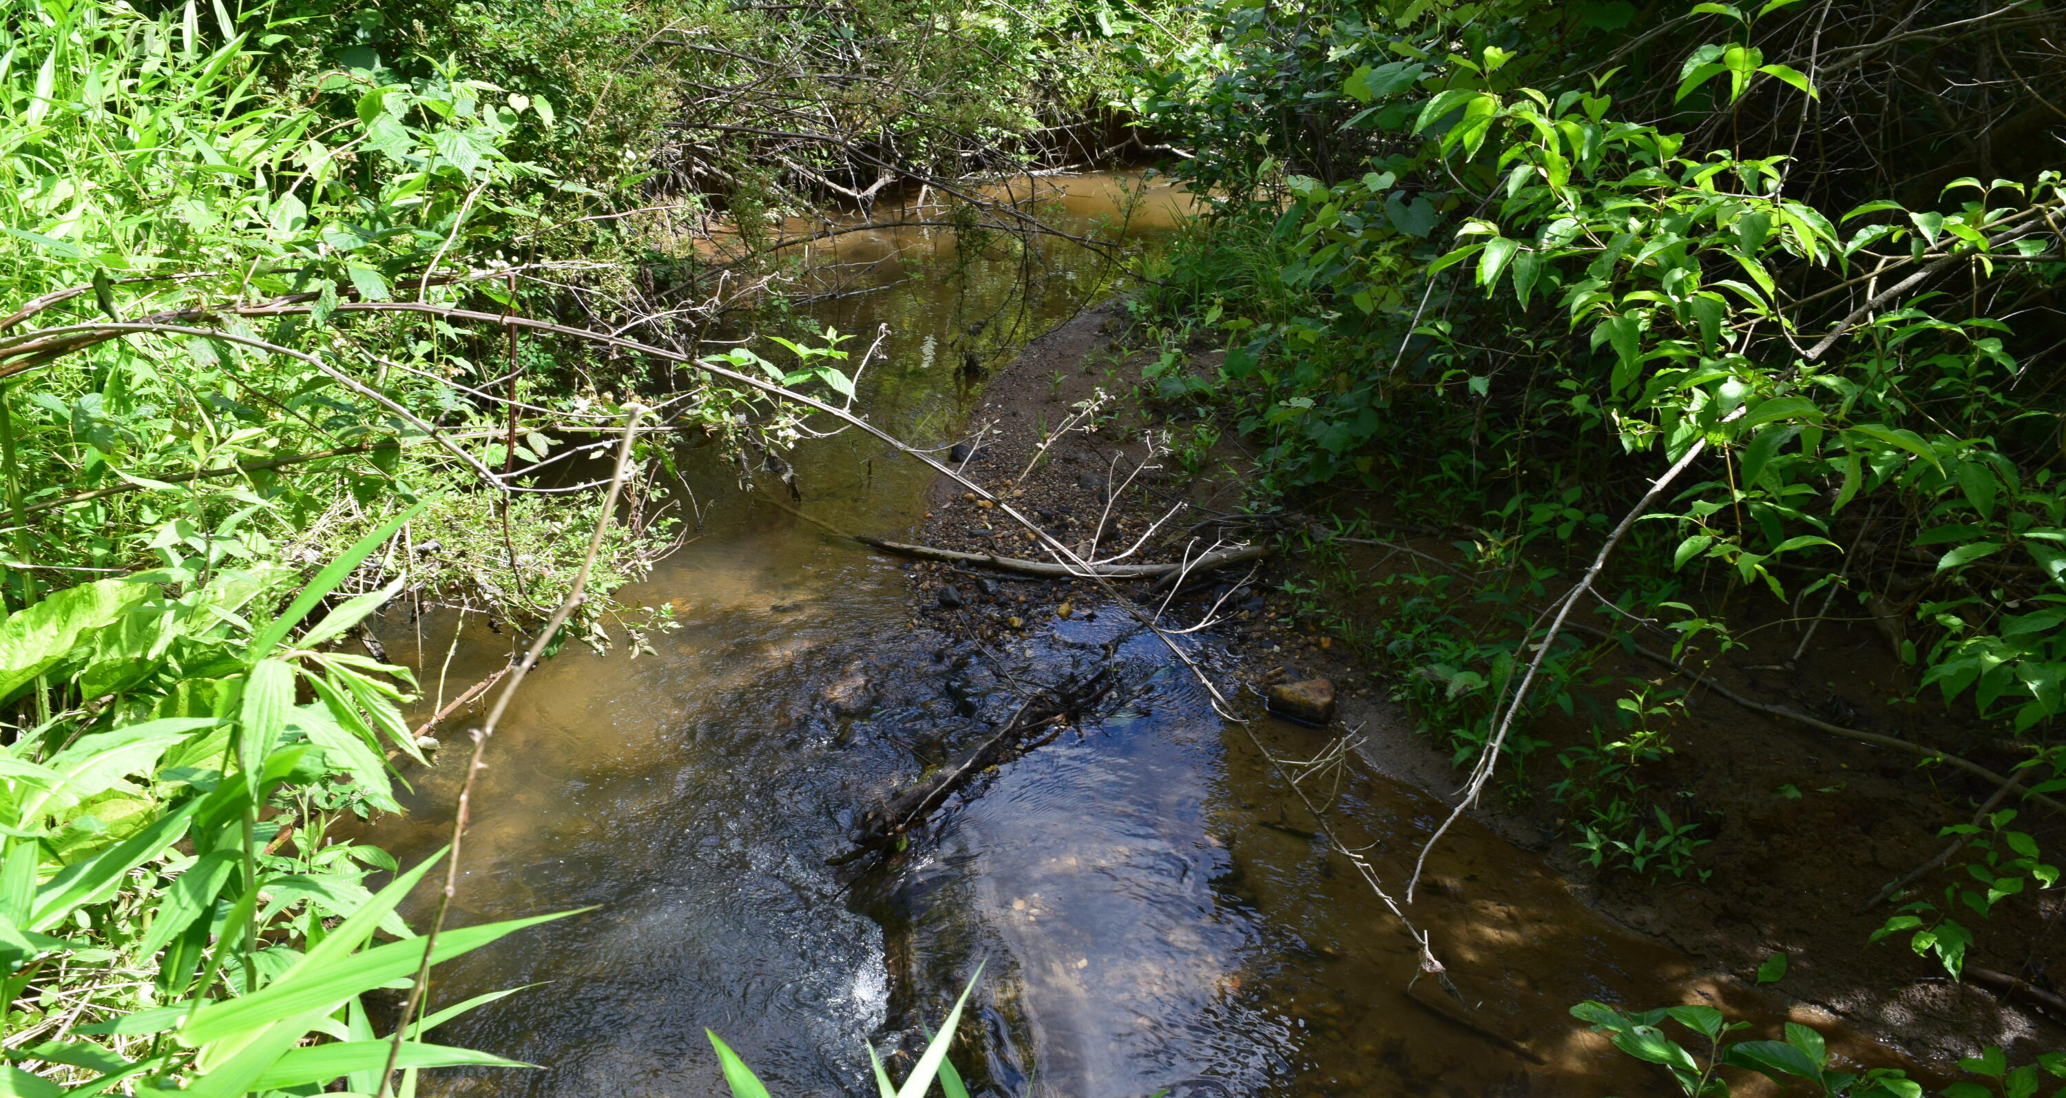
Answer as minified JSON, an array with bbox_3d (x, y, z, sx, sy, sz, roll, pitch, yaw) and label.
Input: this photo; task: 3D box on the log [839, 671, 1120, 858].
[{"bbox_3d":[-0.114,0.517,3.845,0.170,0.120,0.900,21,33,37],"label":"log"}]

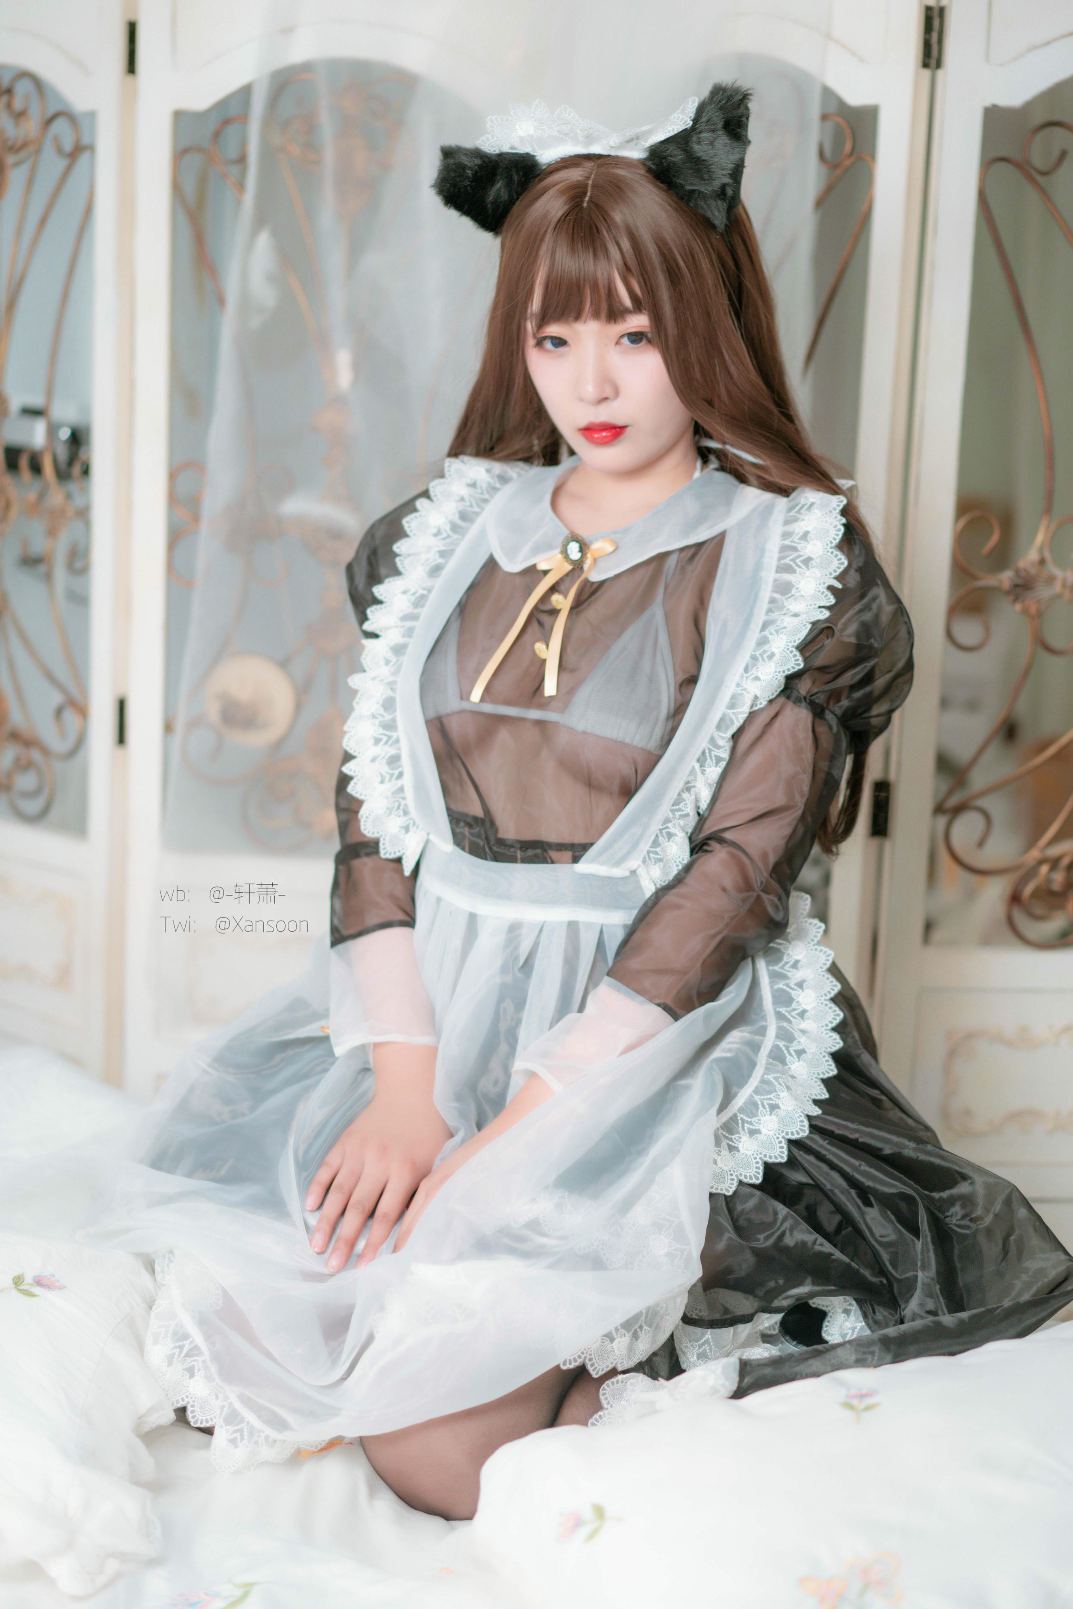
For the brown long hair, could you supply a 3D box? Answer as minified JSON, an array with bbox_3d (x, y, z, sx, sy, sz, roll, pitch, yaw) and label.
[{"bbox_3d":[0.101,-0.238,2.015,0.284,0.560,0.273,8,11,27],"label":"brown long hair"}]

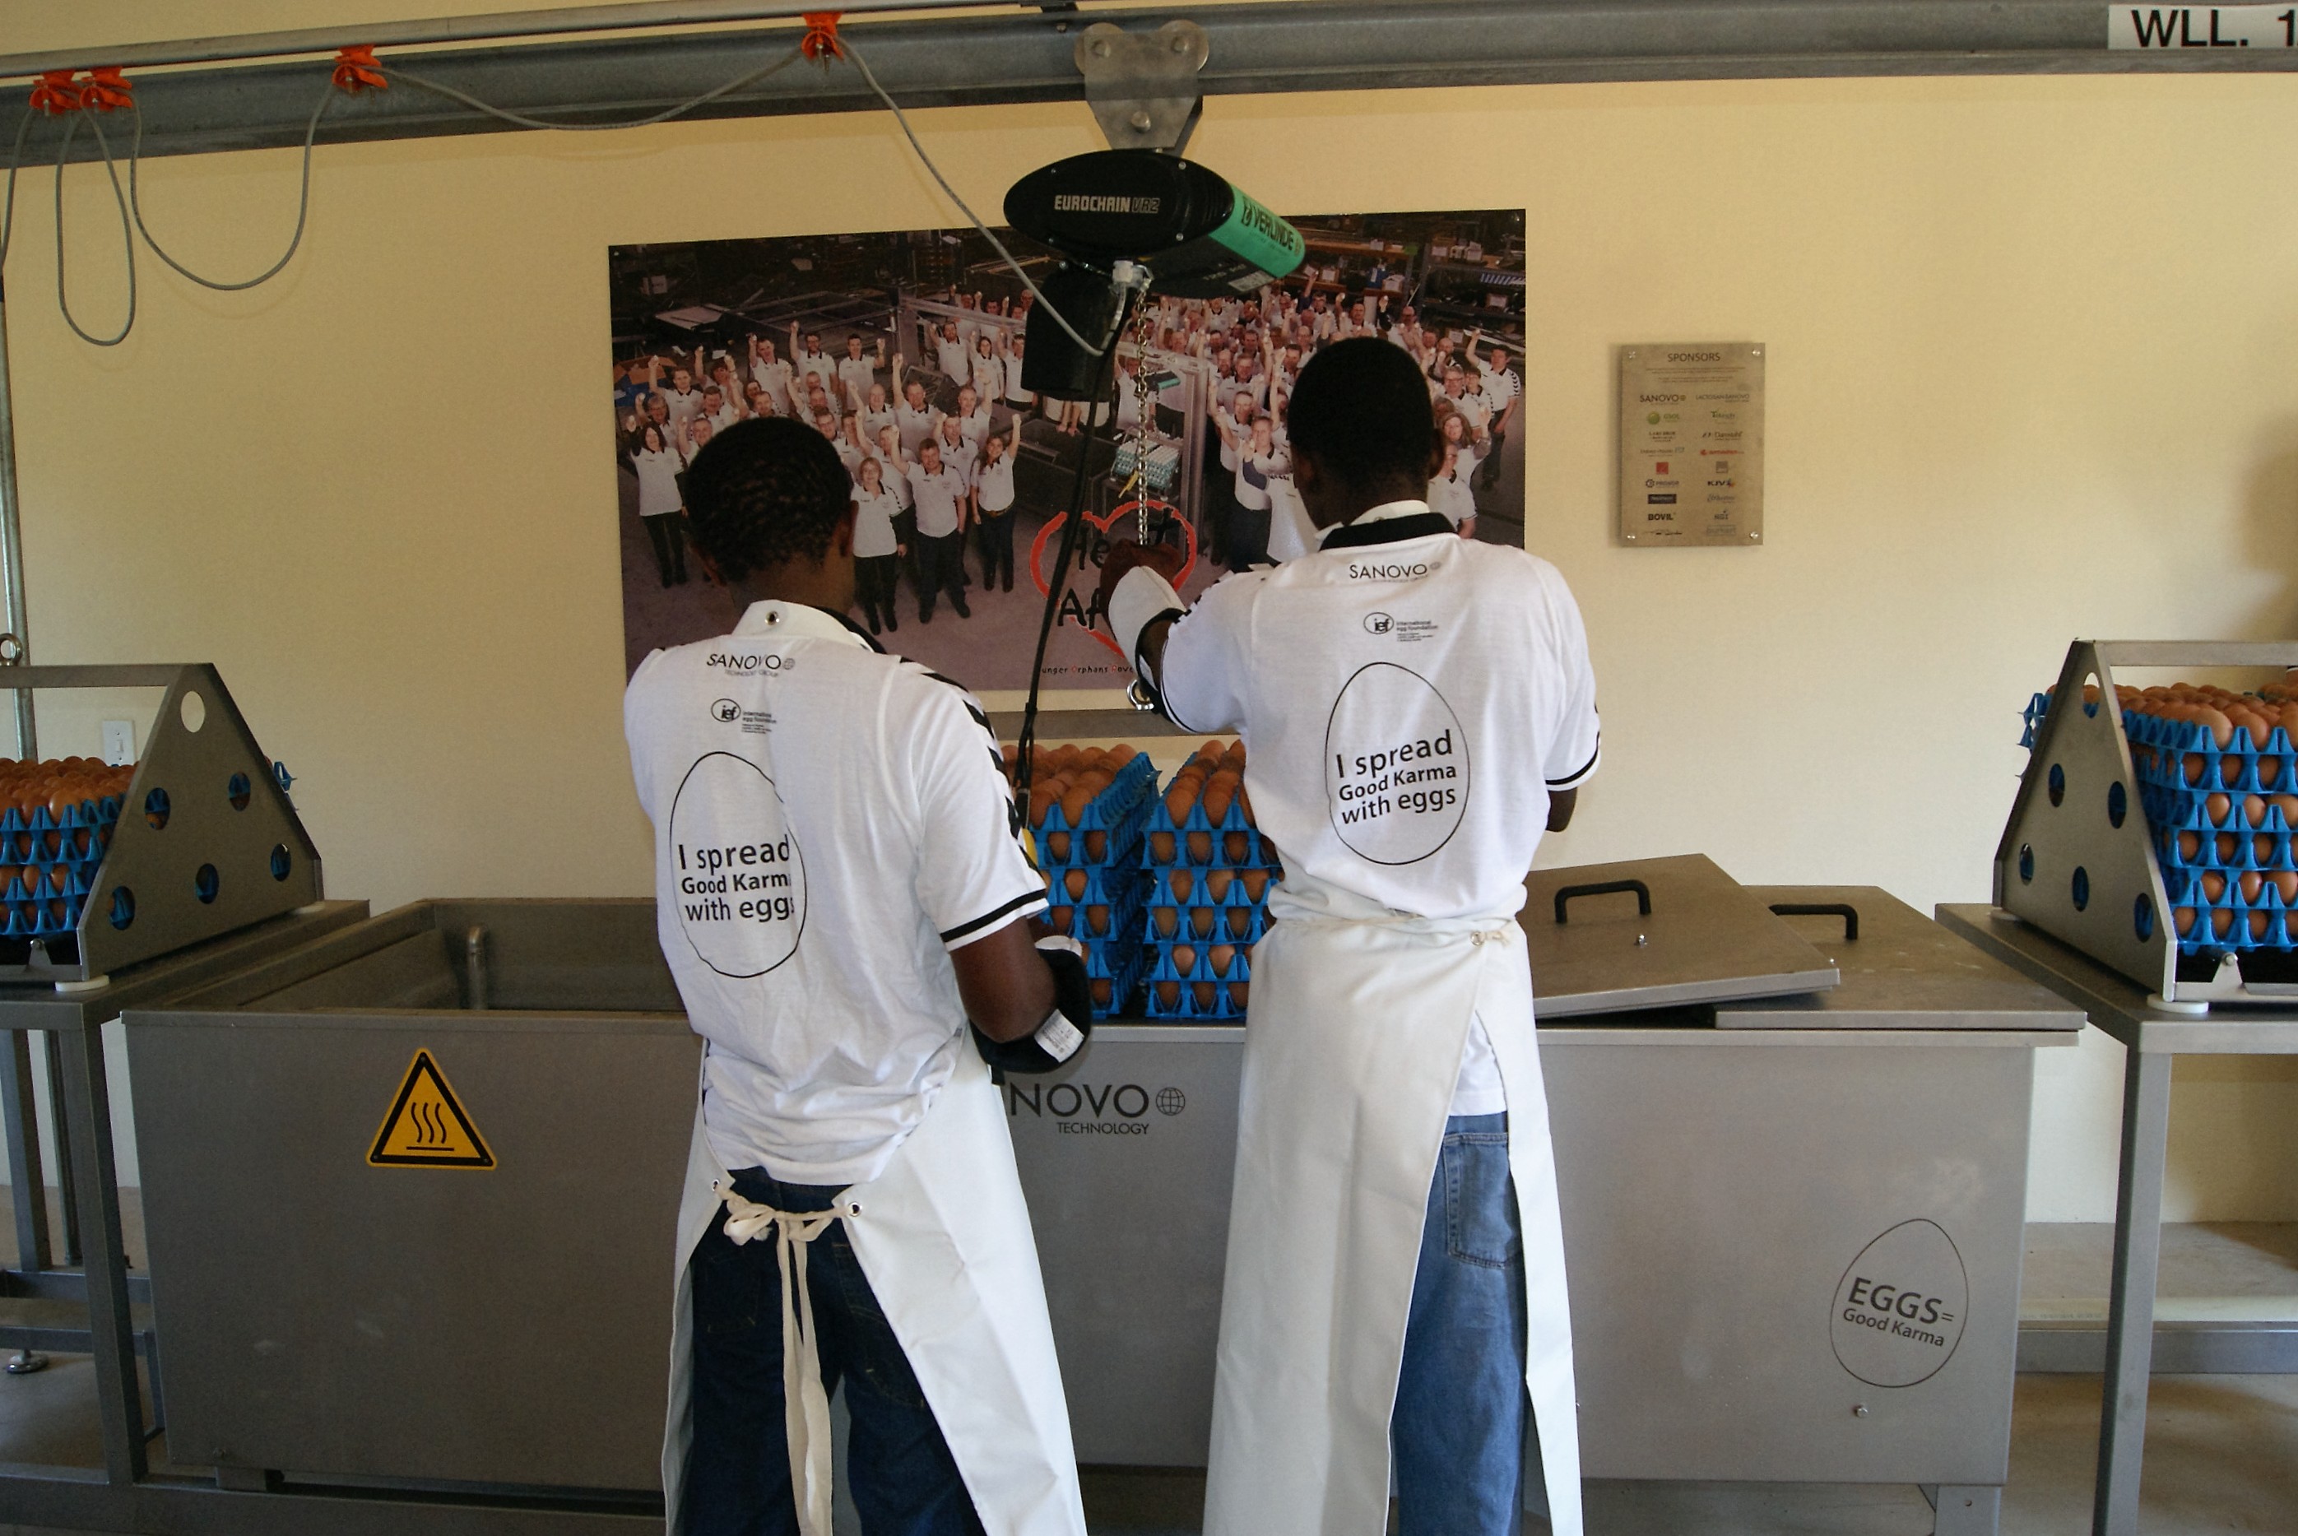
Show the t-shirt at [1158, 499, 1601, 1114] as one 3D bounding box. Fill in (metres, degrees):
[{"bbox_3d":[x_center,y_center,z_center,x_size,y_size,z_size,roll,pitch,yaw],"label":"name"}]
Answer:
[{"bbox_3d":[0.262,0.037,1.942,0.460,0.680,0.330,0,7,11],"label":"t-shirt"}]

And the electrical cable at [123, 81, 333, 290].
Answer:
[{"bbox_3d":[-1.335,-0.847,2.500,0.325,0.310,0.060,0,7,6],"label":"electrical cable"}]

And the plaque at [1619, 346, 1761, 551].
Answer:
[{"bbox_3d":[1.132,-0.672,3.590,0.295,0.418,0.015,0,7,6],"label":"plaque"}]

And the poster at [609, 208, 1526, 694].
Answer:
[{"bbox_3d":[-0.195,-0.667,3.734,1.980,0.990,0.012,0,7,6],"label":"poster"}]

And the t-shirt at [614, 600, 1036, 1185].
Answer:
[{"bbox_3d":[-0.321,0.118,1.756,0.410,0.600,0.310,1,7,12],"label":"t-shirt"}]

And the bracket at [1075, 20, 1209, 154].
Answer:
[{"bbox_3d":[-0.008,-0.979,2.459,0.190,0.180,0.150,0,7,6],"label":"bracket"}]

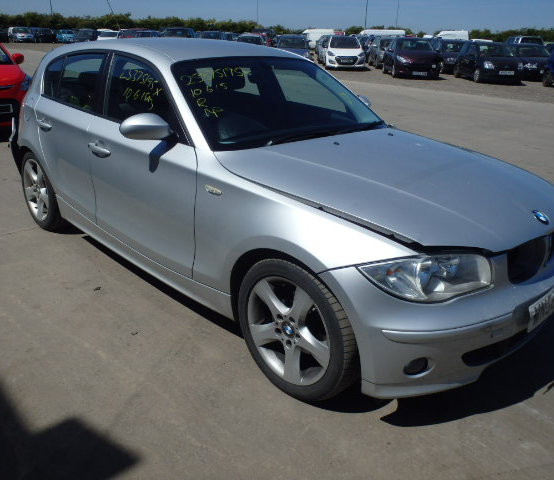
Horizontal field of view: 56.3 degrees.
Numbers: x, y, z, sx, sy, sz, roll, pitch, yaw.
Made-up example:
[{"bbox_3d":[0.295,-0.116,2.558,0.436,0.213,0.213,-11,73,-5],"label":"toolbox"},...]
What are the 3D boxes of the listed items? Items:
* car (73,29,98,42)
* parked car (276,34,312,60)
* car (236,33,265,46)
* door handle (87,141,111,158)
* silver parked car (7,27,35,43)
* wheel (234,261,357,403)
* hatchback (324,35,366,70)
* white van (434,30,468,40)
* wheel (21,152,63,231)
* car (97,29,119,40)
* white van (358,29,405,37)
[{"bbox_3d":[-20.715,-21.965,56.000,1.780,1.500,4.300,0,22,-3],"label":"car"},{"bbox_3d":[0.830,-9.722,26.600,1.750,1.490,4.200,1,22,-2],"label":"parked car"},{"bbox_3d":[-1.699,-12.978,34.500,1.760,1.470,4.200,4,22,8],"label":"car"},{"bbox_3d":[-0.994,-0.505,2.907,0.055,0.050,0.240,-18,29,-40],"label":"door handle"},{"bbox_3d":[-26.204,-21.097,53.200,1.730,1.480,4.200,-12,25,-31],"label":"silver parked car"},{"bbox_3d":[0.108,0.354,2.179,0.215,0.630,0.630,-18,29,-40],"label":"wheel"},{"bbox_3d":[3.180,-9.061,25.000,1.770,1.470,4.250,3,22,2],"label":"hatchback"},{"bbox_3d":[18.662,-21.844,57.000,4.700,2.200,1.950,-4,22,-14],"label":"white van"},{"bbox_3d":[-1.744,-0.400,3.980,0.215,0.630,0.630,-18,29,-41],"label":"wheel"},{"bbox_3d":[-13.874,-16.490,42.500,1.750,1.480,4.300,-6,23,-20],"label":"car"},{"bbox_3d":[9.364,-18.373,48.000,4.900,2.000,1.950,-4,22,-14],"label":"white van"}]

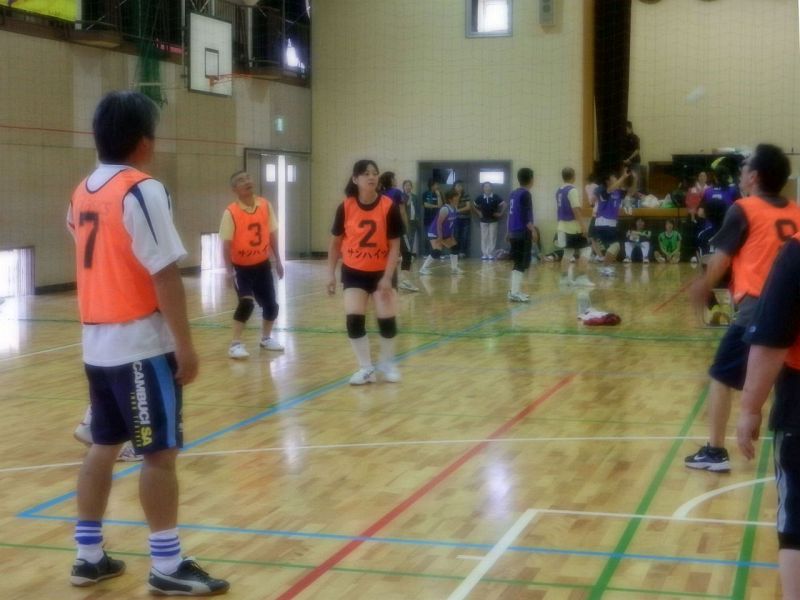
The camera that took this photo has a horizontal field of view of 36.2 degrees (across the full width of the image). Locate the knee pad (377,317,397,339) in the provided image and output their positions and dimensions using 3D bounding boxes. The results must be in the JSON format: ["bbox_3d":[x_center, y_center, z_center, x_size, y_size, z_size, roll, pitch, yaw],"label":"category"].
[{"bbox_3d":[-0.091,0.201,8.930,0.135,0.160,0.135,-2,5,-13],"label":"knee pad"}]

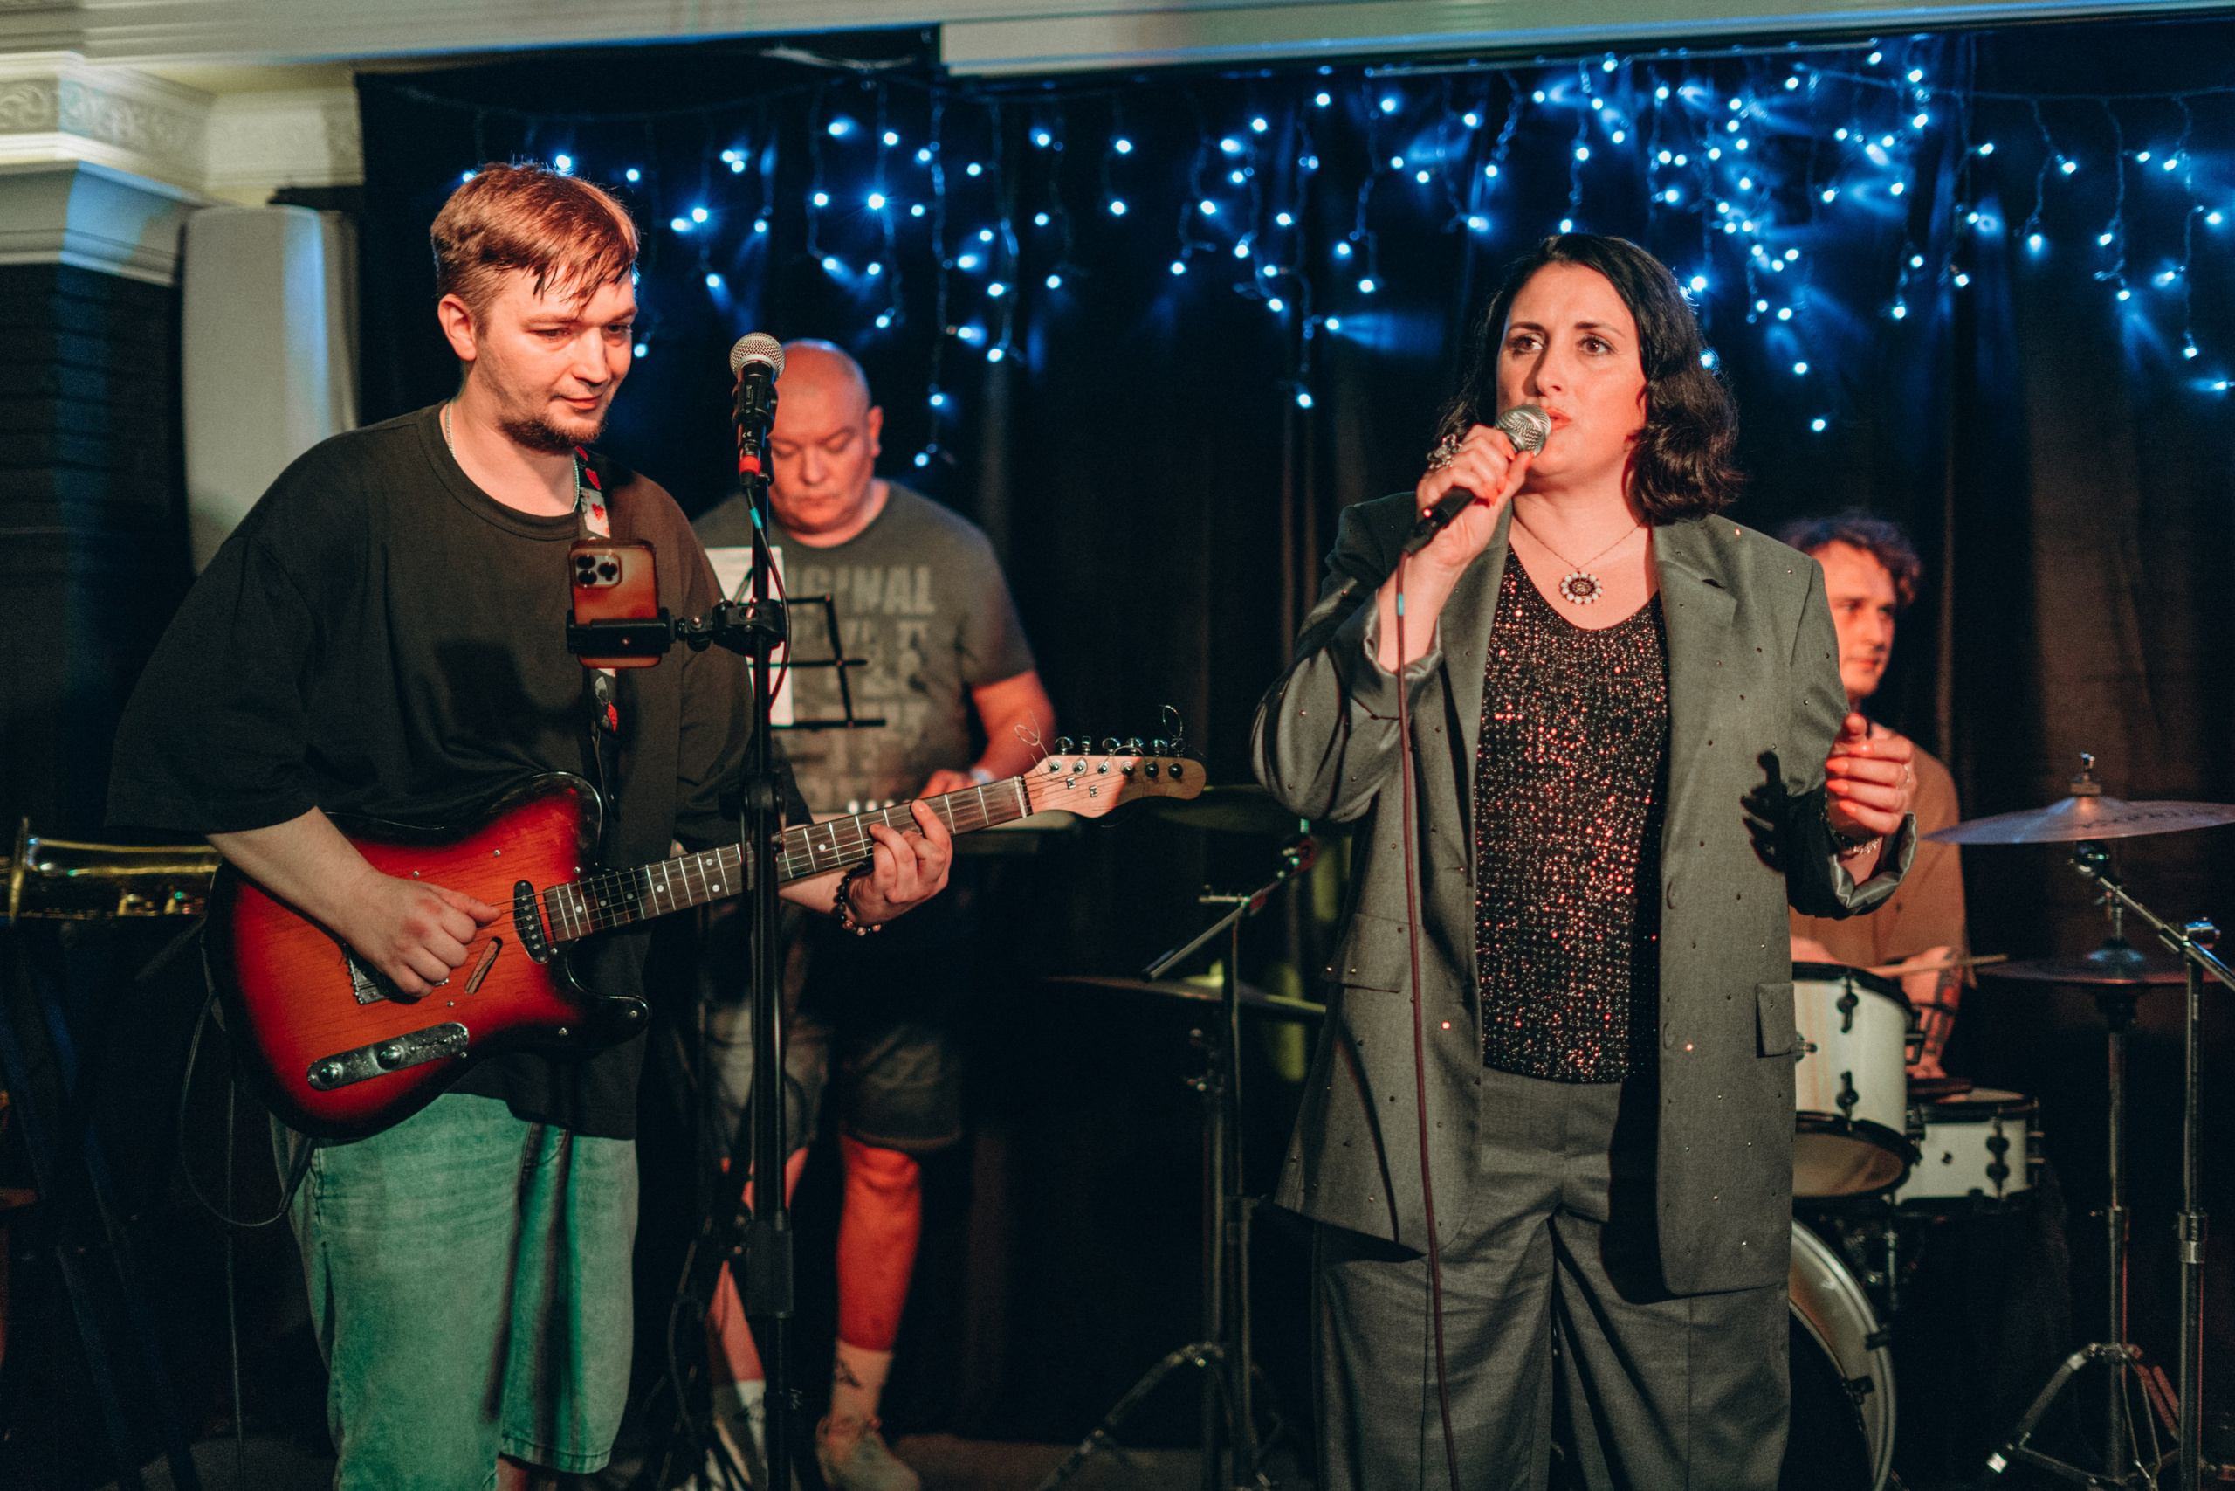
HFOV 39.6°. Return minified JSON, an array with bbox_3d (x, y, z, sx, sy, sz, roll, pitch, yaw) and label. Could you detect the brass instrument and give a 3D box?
[{"bbox_3d":[-1.230,0.155,3.770,0.660,0.150,0.250,-1,3,0],"label":"brass instrument"}]

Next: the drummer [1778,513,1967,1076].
[{"bbox_3d":[1.000,0.345,4.280,0.620,1.340,0.720,-1,3,-2],"label":"drummer"}]

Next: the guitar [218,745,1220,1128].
[{"bbox_3d":[-0.400,0.135,3.107,1.000,0.330,0.070,-14,-16,-7],"label":"guitar"}]

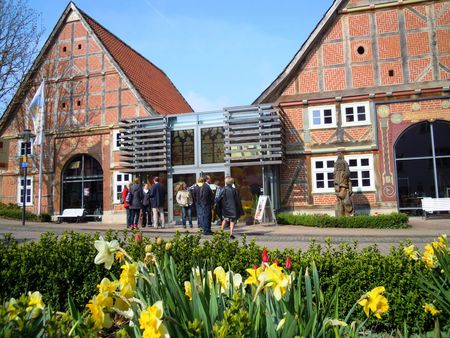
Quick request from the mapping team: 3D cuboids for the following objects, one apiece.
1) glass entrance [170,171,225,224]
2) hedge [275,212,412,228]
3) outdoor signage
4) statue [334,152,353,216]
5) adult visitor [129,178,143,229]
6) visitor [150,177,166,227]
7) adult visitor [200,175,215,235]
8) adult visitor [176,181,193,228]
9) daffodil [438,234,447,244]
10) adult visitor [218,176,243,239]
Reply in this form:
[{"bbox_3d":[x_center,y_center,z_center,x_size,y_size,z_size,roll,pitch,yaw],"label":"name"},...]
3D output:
[{"bbox_3d":[-1.161,1.182,15.100,2.450,2.200,0.150,-3,-5,15],"label":"glass entrance"},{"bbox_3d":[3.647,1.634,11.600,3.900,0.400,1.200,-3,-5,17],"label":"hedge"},{"bbox_3d":[1.430,1.434,12.800,0.600,1.060,0.630,1,-6,-22],"label":"outdoor signage"},{"bbox_3d":[4.067,0.642,12.500,0.600,2.400,0.580,-3,-5,15],"label":"statue"},{"bbox_3d":[-3.035,1.187,12.350,0.470,1.700,0.350,-4,-6,27],"label":"adult visitor"},{"bbox_3d":[-2.282,1.167,12.500,0.520,1.770,0.360,0,-5,-18],"label":"visitor"},{"bbox_3d":[-0.515,1.062,10.900,0.360,1.760,0.480,4,-7,-45],"label":"adult visitor"},{"bbox_3d":[-1.401,1.235,12.600,0.520,1.620,0.400,-3,-5,12],"label":"adult visitor"},{"bbox_3d":[1.374,0.445,2.300,0.050,0.060,0.055,2,-6,-37],"label":"daffodil"},{"bbox_3d":[0.148,1.023,9.800,0.600,1.660,0.450,-1,-5,-3],"label":"adult visitor"}]

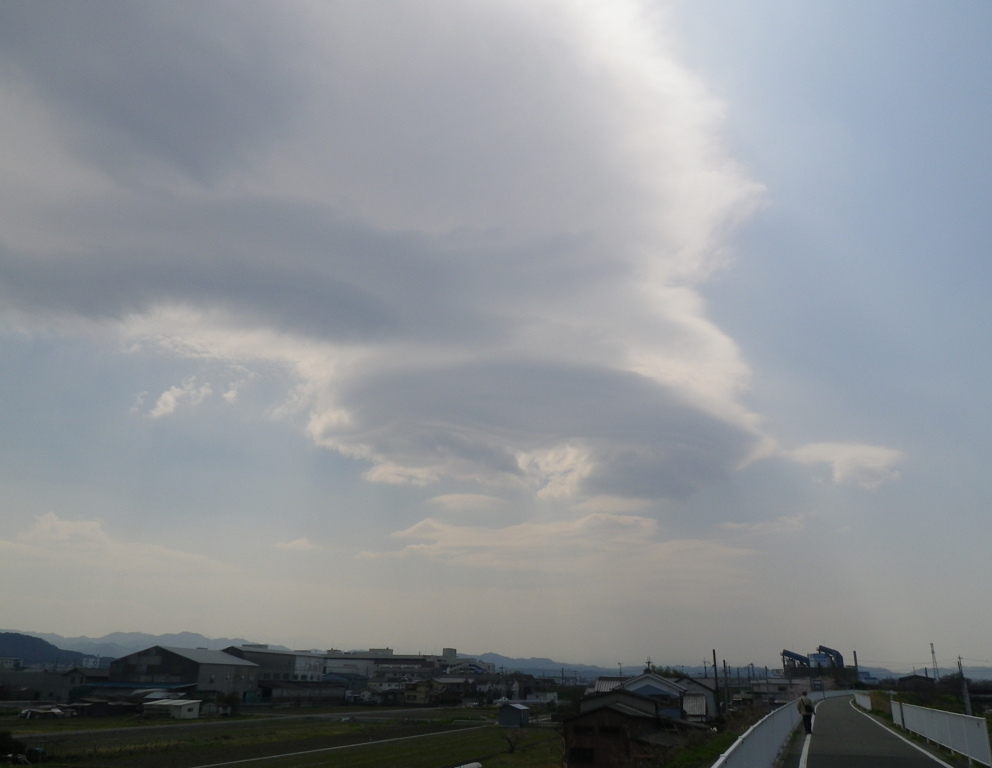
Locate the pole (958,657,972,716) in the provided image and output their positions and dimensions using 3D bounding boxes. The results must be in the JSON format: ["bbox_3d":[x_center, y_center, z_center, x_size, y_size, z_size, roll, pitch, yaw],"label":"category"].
[{"bbox_3d":[34.984,23.808,61.621,0.380,6.650,0.380,-10,-22,26],"label":"pole"}]

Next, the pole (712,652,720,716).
[{"bbox_3d":[34.628,46.772,129.351,0.330,9.900,0.330,-5,-21,13],"label":"pole"}]

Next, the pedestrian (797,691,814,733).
[{"bbox_3d":[12.995,13.782,34.697,0.580,1.660,0.400,-7,-21,19],"label":"pedestrian"}]

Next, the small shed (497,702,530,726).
[{"bbox_3d":[2.189,39.769,99.269,2.750,2.550,3.000,-8,-22,22],"label":"small shed"}]

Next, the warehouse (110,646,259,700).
[{"bbox_3d":[-82.591,78.409,222.985,24.000,13.600,34.300,-3,-20,10],"label":"warehouse"}]

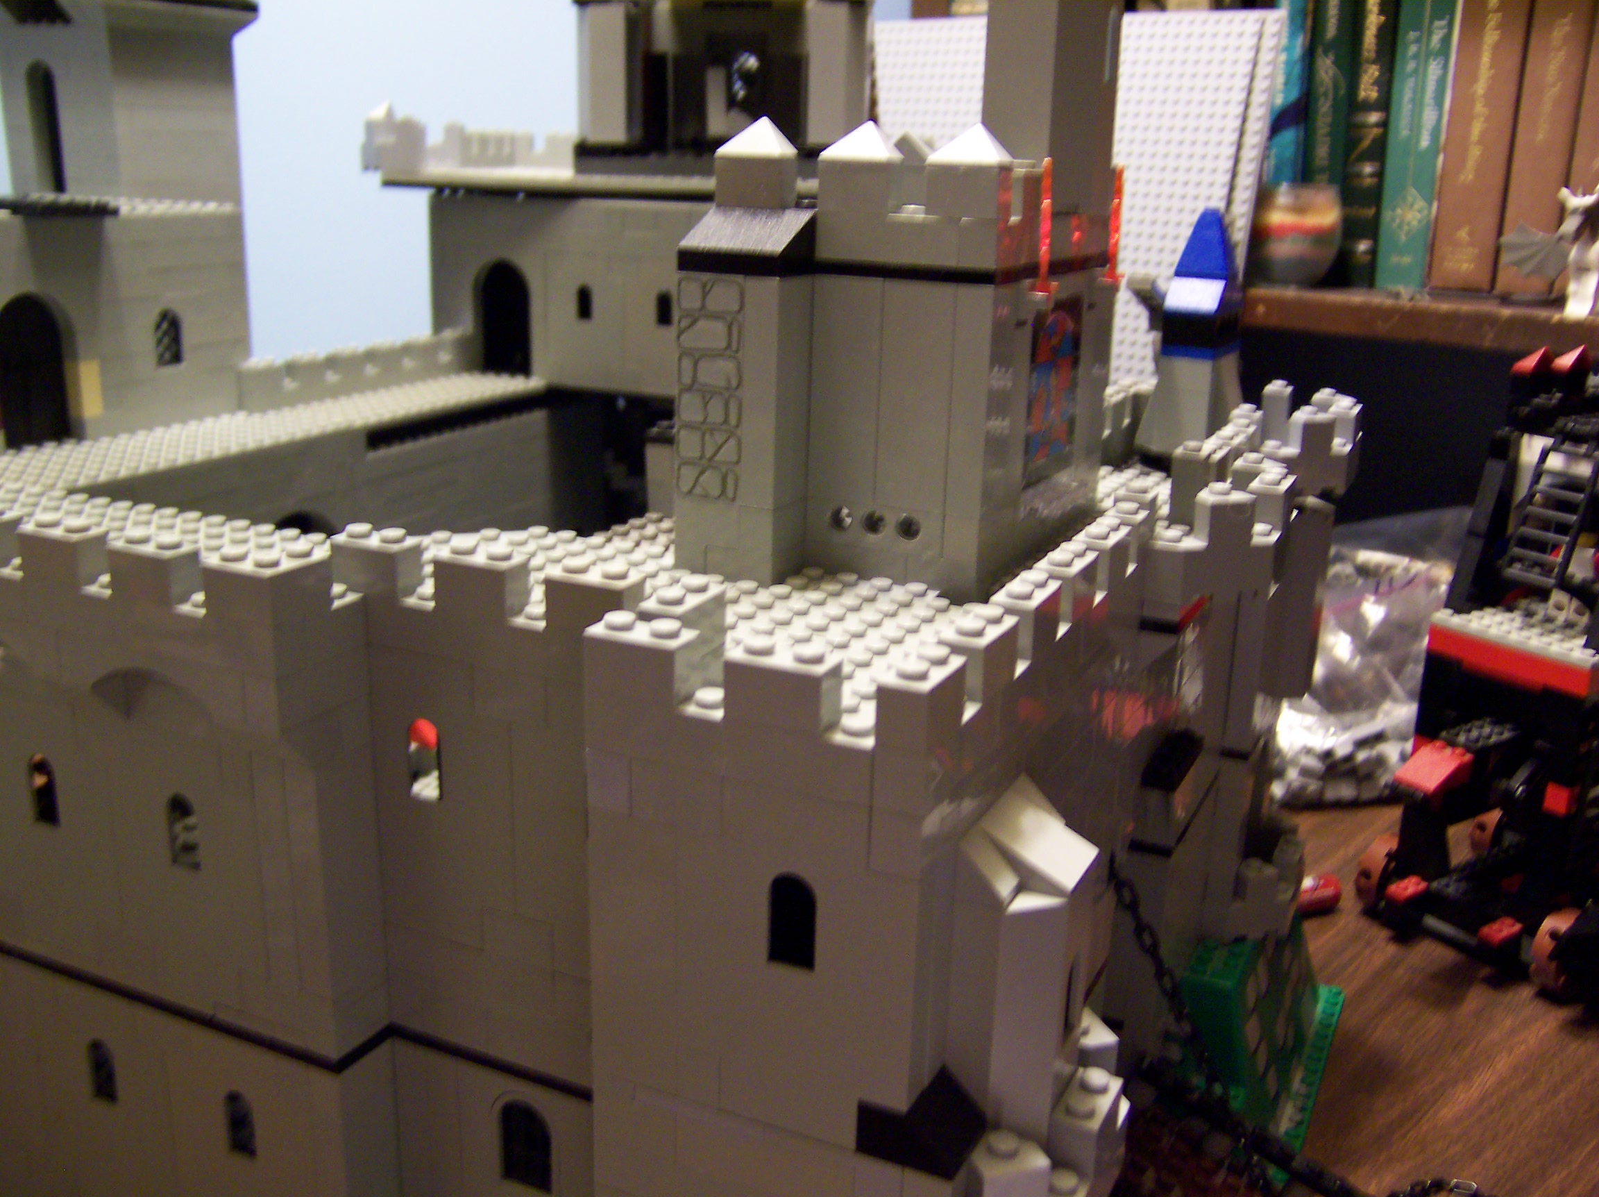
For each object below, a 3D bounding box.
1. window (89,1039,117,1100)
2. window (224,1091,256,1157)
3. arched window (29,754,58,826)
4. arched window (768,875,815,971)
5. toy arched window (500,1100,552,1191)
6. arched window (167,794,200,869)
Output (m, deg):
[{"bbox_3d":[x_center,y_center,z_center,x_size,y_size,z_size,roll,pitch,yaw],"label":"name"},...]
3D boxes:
[{"bbox_3d":[-0.149,0.101,0.329,0.008,0.015,0.004,9,17,25],"label":"window"},{"bbox_3d":[-0.113,0.106,0.312,0.008,0.015,0.004,9,17,25],"label":"window"},{"bbox_3d":[-0.154,0.039,0.314,0.008,0.016,0.004,9,17,25],"label":"arched window"},{"bbox_3d":[0.000,0.047,0.228,0.008,0.015,0.004,9,17,25],"label":"arched window"},{"bbox_3d":[-0.052,0.106,0.298,0.012,0.019,0.004,9,17,25],"label":"toy arched window"},{"bbox_3d":[-0.118,0.045,0.297,0.008,0.016,0.004,9,17,25],"label":"arched window"}]

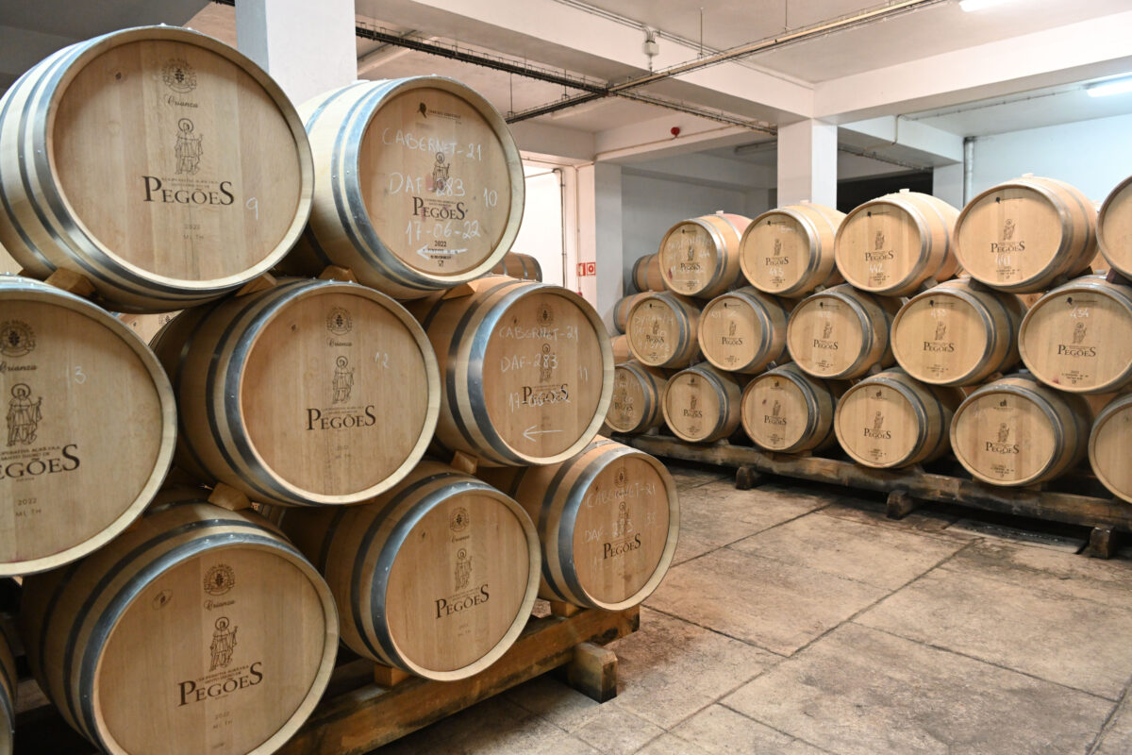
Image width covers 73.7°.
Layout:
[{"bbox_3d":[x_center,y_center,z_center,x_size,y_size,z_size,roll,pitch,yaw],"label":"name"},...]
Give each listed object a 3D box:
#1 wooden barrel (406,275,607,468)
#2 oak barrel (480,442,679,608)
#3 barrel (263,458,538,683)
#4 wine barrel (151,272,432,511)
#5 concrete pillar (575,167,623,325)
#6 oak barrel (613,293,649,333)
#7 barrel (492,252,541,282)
[{"bbox_3d":[-0.367,-0.031,2.815,0.690,0.690,0.950,-7,8,-43],"label":"wooden barrel"},{"bbox_3d":[-0.083,0.548,3.160,0.690,0.690,0.950,-7,8,-42],"label":"oak barrel"},{"bbox_3d":[-0.617,0.614,2.668,0.690,0.690,0.950,-7,7,-42],"label":"barrel"},{"bbox_3d":[-0.904,0.037,2.375,0.690,0.690,0.950,-7,6,-43],"label":"wine barrel"},{"bbox_3d":[0.528,-1.514,11.840,0.590,3.500,0.410,-7,8,-43],"label":"concrete pillar"},{"bbox_3d":[1.207,-0.876,10.800,0.690,0.690,0.950,-7,8,-43],"label":"oak barrel"},{"bbox_3d":[-0.867,-1.346,10.200,0.950,0.690,0.690,-7,8,-43],"label":"barrel"}]

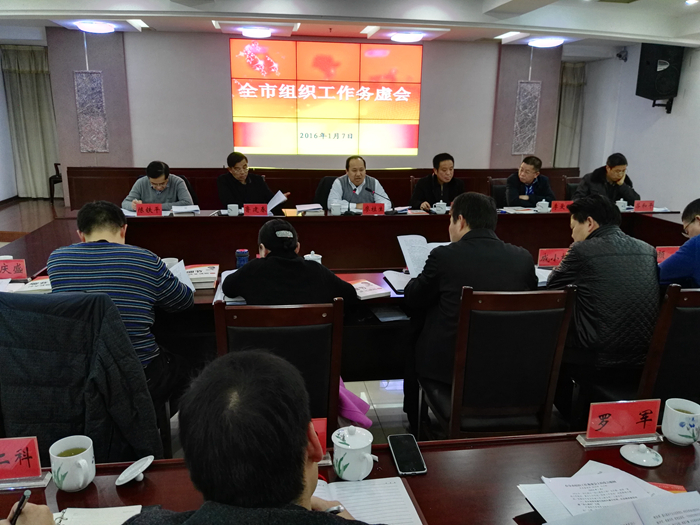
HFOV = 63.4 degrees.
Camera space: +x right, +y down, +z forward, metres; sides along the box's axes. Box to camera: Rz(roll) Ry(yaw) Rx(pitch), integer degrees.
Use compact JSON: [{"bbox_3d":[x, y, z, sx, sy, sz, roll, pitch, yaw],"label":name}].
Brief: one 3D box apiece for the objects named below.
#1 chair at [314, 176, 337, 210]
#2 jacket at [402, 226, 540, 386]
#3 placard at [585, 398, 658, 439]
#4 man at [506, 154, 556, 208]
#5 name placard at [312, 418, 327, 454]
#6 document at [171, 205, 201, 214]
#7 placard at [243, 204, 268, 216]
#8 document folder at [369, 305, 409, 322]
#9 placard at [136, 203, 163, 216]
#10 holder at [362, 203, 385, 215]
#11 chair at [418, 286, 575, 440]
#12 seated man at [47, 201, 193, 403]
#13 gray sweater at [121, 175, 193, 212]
[{"bbox_3d":[-0.027,-0.346,5.668,0.480,0.960,0.580,-1,14,-8],"label":"chair"},{"bbox_3d":[0.536,0.165,2.426,0.550,0.660,0.480,-3,15,-16],"label":"jacket"},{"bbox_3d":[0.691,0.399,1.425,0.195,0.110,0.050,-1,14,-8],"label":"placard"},{"bbox_3d":[1.740,-0.443,5.677,0.520,1.240,0.700,2,14,3],"label":"man"},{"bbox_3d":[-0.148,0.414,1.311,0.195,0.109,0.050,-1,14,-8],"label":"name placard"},{"bbox_3d":[-1.360,-0.453,4.702,0.210,0.030,0.290,-1,14,-8],"label":"document"},{"bbox_3d":[-0.774,-0.430,4.644,0.190,0.095,0.050,-1,14,-8],"label":"placard"},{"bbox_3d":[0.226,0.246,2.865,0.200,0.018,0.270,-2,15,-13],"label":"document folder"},{"bbox_3d":[-1.673,-0.436,4.733,0.205,0.105,0.060,-1,15,-9],"label":"placard"},{"bbox_3d":[0.204,-0.446,4.818,0.215,0.108,0.050,-1,13,-8],"label":"holder"},{"bbox_3d":[0.542,0.520,2.310,0.440,1.020,0.530,-1,14,-7],"label":"chair"},{"bbox_3d":[-0.922,0.379,2.350,0.560,1.270,0.780,-1,13,-8],"label":"seated man"},{"bbox_3d":[-1.690,-0.549,5.089,0.580,0.520,0.550,-1,14,-8],"label":"gray sweater"}]

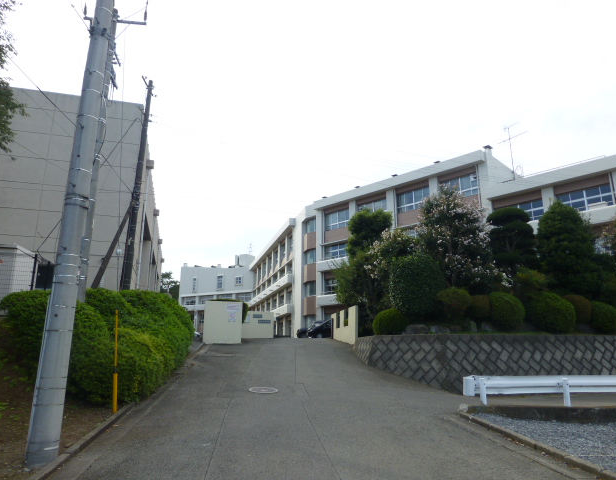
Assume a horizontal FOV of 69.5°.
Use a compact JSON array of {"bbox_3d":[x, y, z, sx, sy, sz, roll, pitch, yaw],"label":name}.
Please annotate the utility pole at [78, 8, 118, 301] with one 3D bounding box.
[{"bbox_3d":[-5.803,-1.925,12.090,0.330,10.300,0.330,0,-14,0],"label":"utility pole"}]

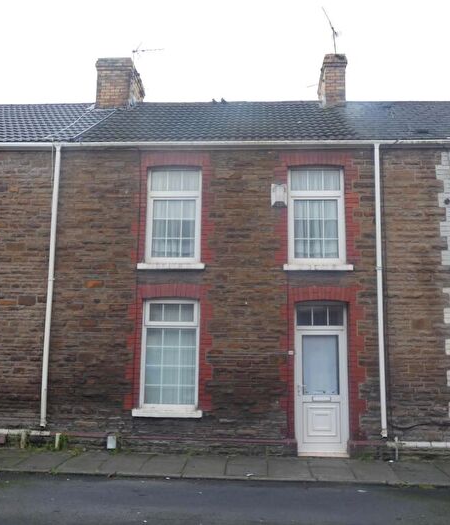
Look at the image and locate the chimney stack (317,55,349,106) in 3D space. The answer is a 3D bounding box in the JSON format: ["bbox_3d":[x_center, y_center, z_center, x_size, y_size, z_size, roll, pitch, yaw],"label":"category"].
[{"bbox_3d":[2.648,-4.160,13.489,0.559,1.311,1.400,0,-9,4],"label":"chimney stack"}]

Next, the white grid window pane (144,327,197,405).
[{"bbox_3d":[-0.905,1.745,9.197,0.847,1.248,0.025,0,-9,4],"label":"white grid window pane"}]

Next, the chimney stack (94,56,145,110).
[{"bbox_3d":[-2.716,-4.373,14.258,0.960,1.314,1.420,0,-7,3],"label":"chimney stack"}]

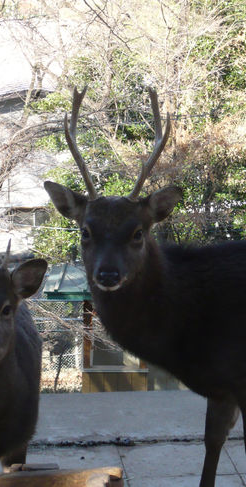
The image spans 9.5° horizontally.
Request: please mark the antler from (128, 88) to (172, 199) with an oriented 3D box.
[{"bbox_3d":[0.065,-0.235,3.480,0.100,0.250,0.120,1,11,5],"label":"antler"}]

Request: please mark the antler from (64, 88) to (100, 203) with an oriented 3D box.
[{"bbox_3d":[-0.097,-0.235,3.480,0.080,0.257,0.120,1,11,5],"label":"antler"}]

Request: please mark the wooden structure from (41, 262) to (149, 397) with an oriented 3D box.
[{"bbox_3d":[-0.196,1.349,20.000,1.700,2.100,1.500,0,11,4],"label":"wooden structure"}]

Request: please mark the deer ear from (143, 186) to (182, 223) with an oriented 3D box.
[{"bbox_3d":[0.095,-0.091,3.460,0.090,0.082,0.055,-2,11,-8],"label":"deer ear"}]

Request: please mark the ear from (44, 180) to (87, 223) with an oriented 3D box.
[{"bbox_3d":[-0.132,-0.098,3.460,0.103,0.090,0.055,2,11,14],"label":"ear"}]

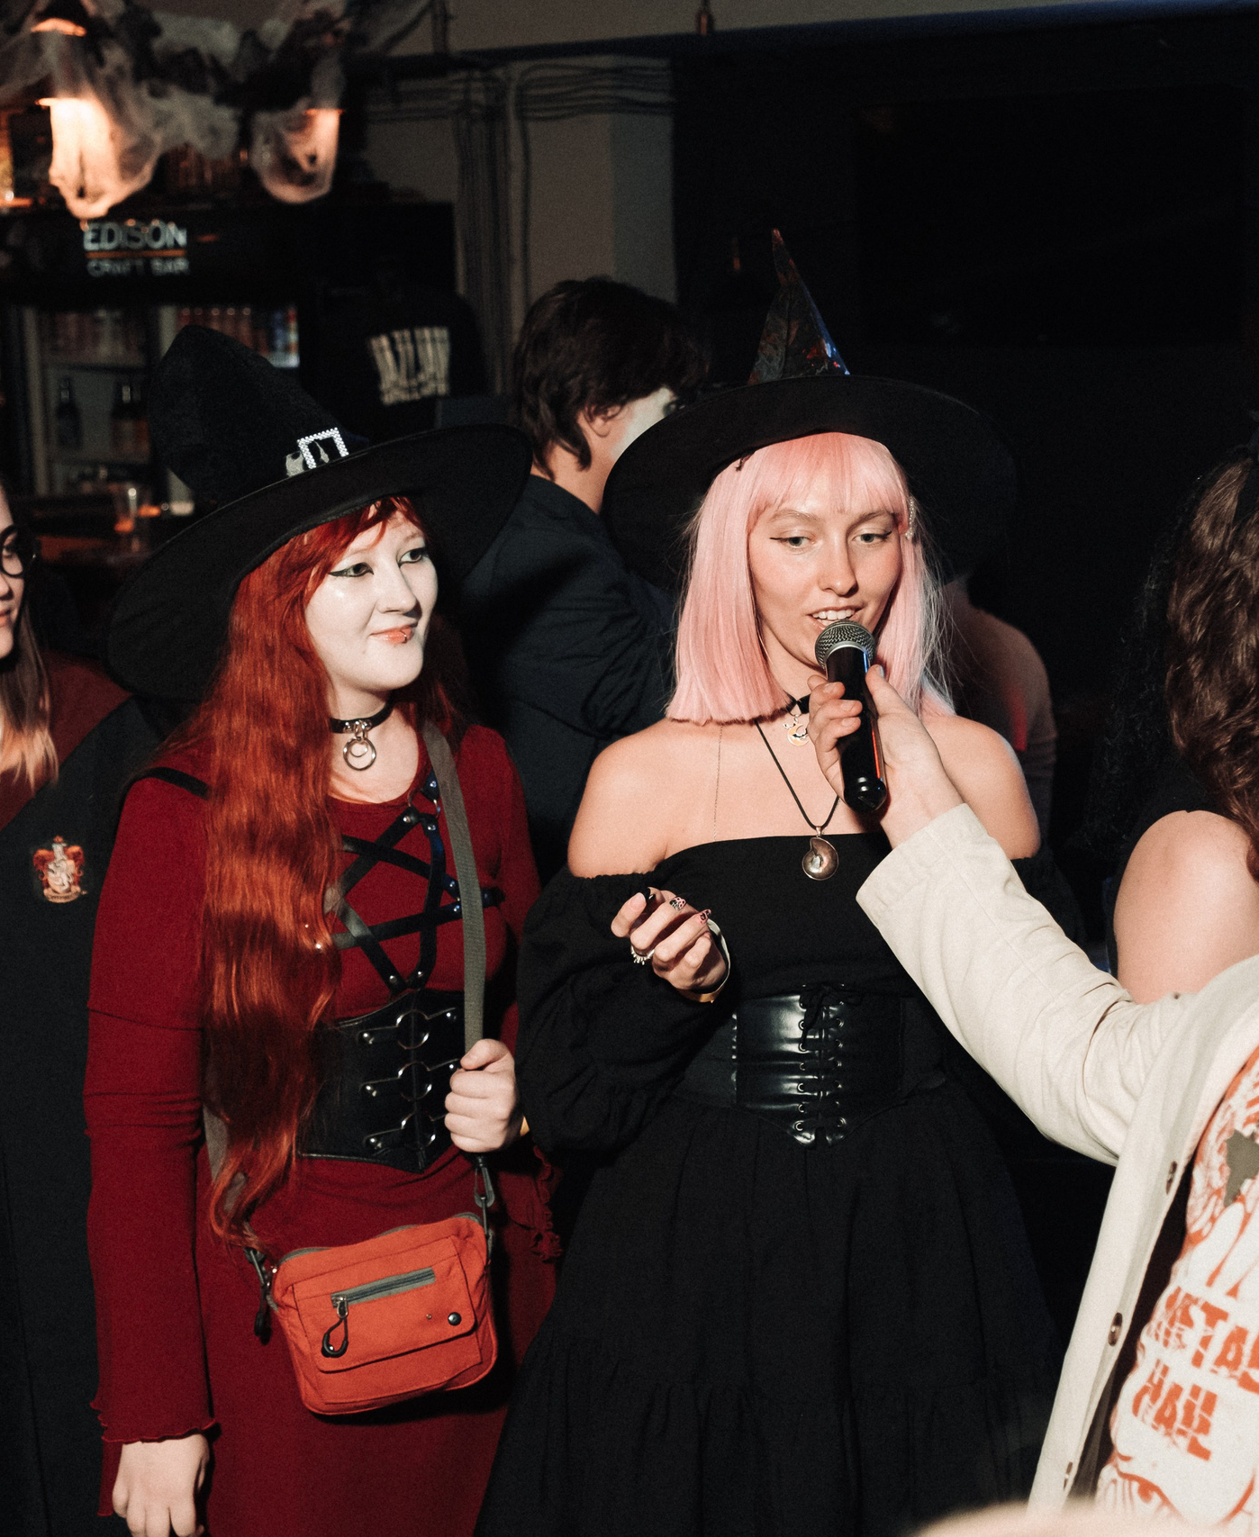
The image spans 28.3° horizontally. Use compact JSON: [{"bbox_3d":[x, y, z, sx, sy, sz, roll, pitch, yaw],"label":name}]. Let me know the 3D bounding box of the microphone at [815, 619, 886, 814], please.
[{"bbox_3d":[0.184,-0.046,2.041,0.051,0.051,0.210,-8,41,5],"label":"microphone"}]

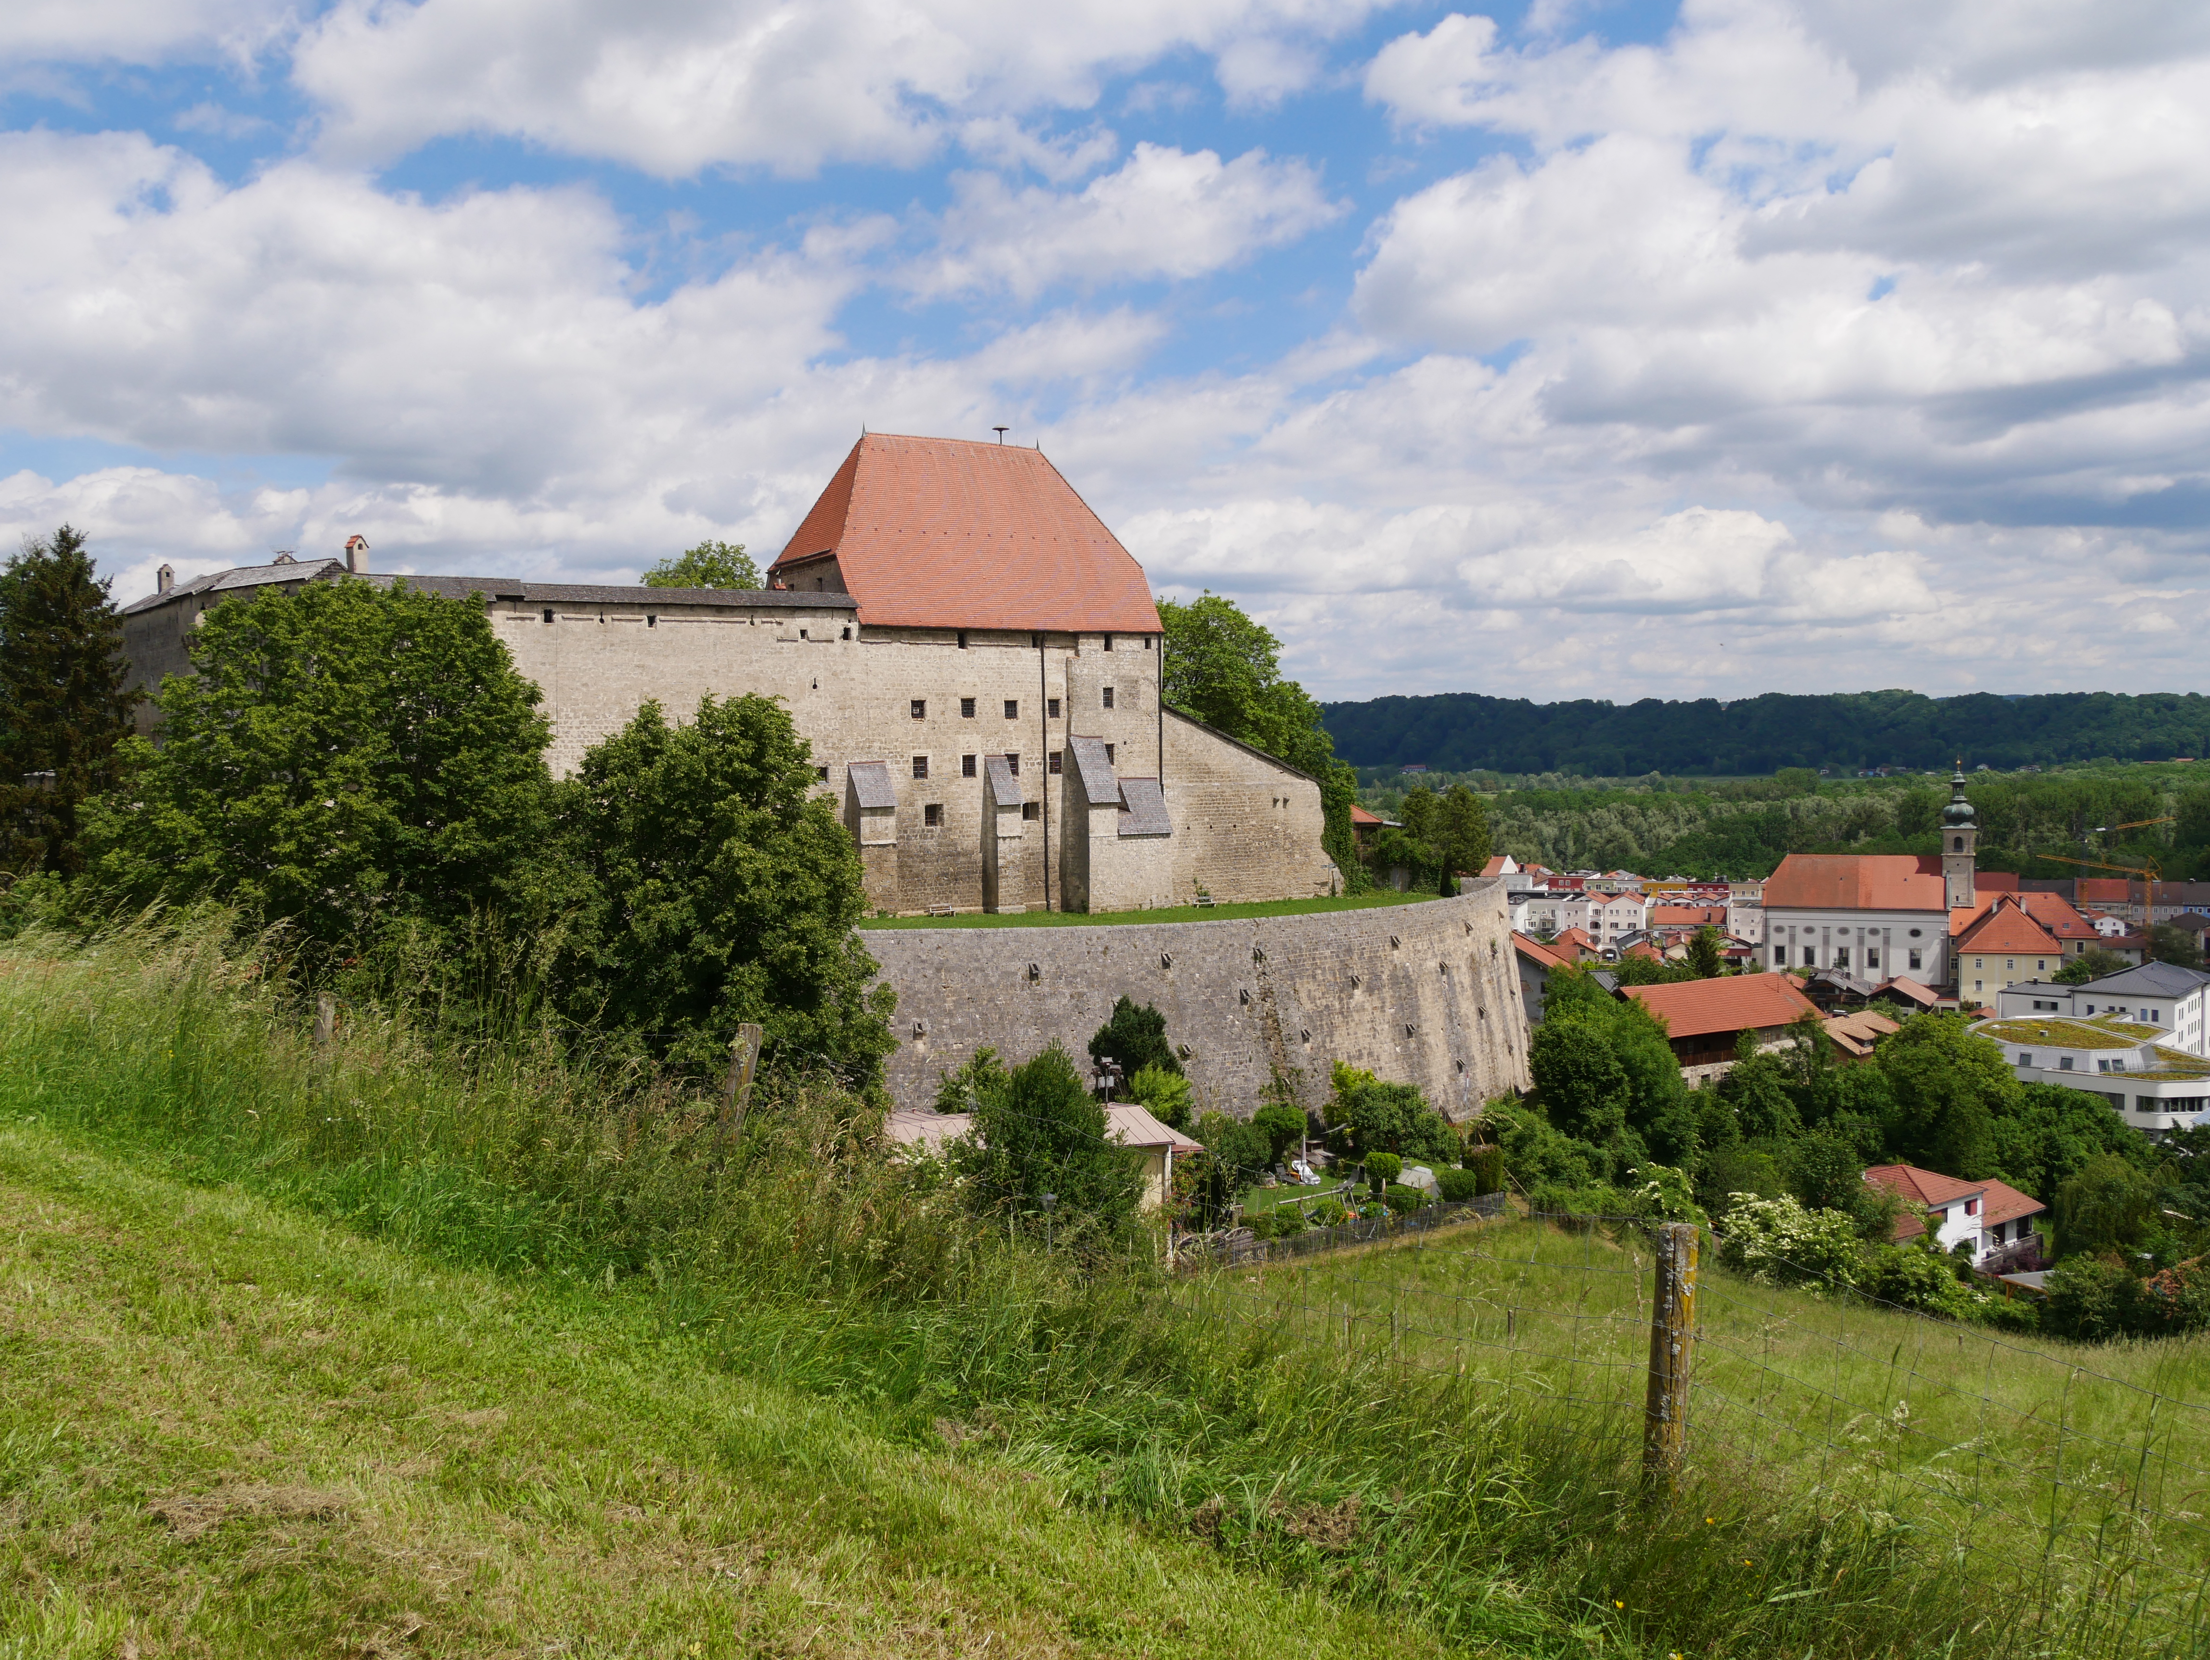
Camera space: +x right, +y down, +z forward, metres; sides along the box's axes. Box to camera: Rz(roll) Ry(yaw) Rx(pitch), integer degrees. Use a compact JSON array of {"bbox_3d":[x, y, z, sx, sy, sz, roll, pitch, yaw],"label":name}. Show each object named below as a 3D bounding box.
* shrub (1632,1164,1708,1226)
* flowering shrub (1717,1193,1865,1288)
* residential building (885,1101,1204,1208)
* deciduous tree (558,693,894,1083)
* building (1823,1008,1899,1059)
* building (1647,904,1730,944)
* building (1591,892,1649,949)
[{"bbox_3d":[26.250,17.070,83.000,3.600,3.300,3.400,0,3,18],"label":"shrub"},{"bbox_3d":[31.090,18.450,81.000,6.500,4.300,5.200,0,3,21],"label":"flowering shrub"},{"bbox_3d":[-2.570,14.260,75.000,13.000,5.500,8.500,-1,3,1],"label":"residential building"},{"bbox_3d":[-7.840,1.710,37.000,6.900,9.200,6.700,-1,3,-12],"label":"deciduous tree"},{"bbox_3d":[88.320,25.790,212.000,11.800,7.800,8.800,-3,4,-40],"label":"building"},{"bbox_3d":[126.620,20.600,388.000,15.800,8.200,9.500,0,3,8],"label":"building"},{"bbox_3d":[108.660,18.920,377.000,11.000,12.500,12.000,0,3,12],"label":"building"}]

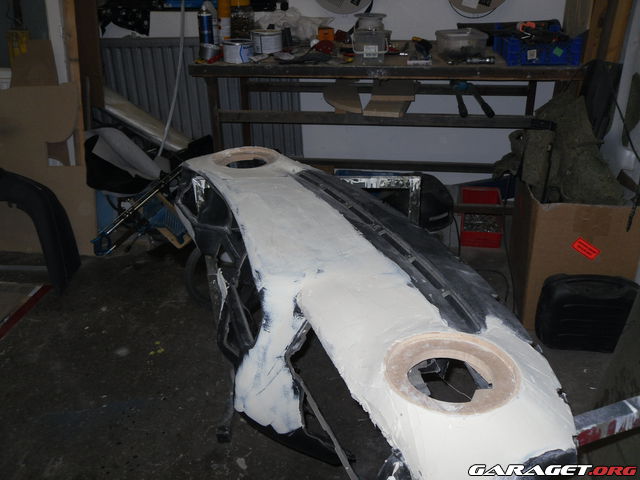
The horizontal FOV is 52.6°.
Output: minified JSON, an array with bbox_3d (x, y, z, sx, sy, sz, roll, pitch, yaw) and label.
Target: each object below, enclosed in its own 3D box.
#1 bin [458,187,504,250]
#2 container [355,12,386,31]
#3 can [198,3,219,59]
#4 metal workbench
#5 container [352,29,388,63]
[{"bbox_3d":[0.810,-0.111,3.271,0.200,0.165,0.330,3,28,8],"label":"bin"},{"bbox_3d":[0.216,-0.934,2.774,0.137,0.062,0.137,3,28,8],"label":"container"},{"bbox_3d":[-0.523,-0.960,2.964,0.065,0.237,0.065,3,28,8],"label":"can"},{"bbox_3d":[0.301,-0.474,3.200,1.670,0.880,0.570,3,28,8],"label":"metal workbench"},{"bbox_3d":[0.225,-0.848,2.817,0.140,0.140,0.130,3,28,8],"label":"container"}]

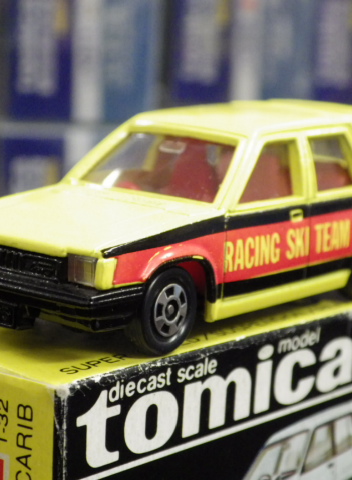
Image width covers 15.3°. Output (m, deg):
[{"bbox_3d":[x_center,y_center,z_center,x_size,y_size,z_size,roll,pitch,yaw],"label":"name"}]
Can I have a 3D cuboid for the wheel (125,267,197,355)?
[{"bbox_3d":[-0.002,0.007,0.138,0.003,0.009,0.009,10,12,38],"label":"wheel"}]

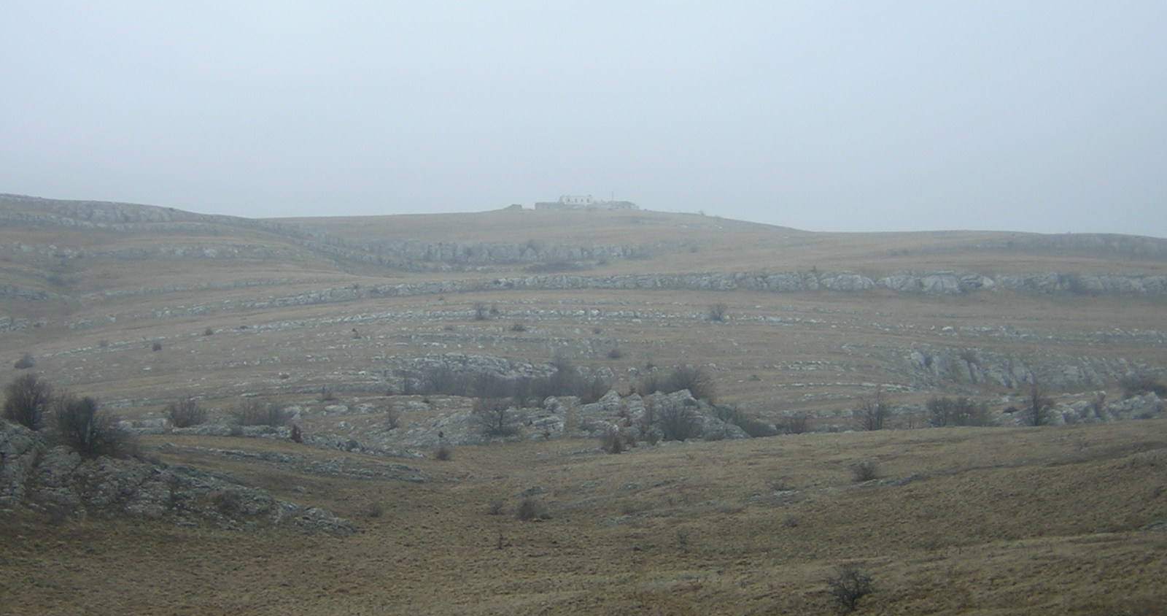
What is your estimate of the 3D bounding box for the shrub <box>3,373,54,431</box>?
[{"bbox_3d":[-31.780,5.380,112.000,2.920,3.290,2.570,0,0,0],"label":"shrub"}]

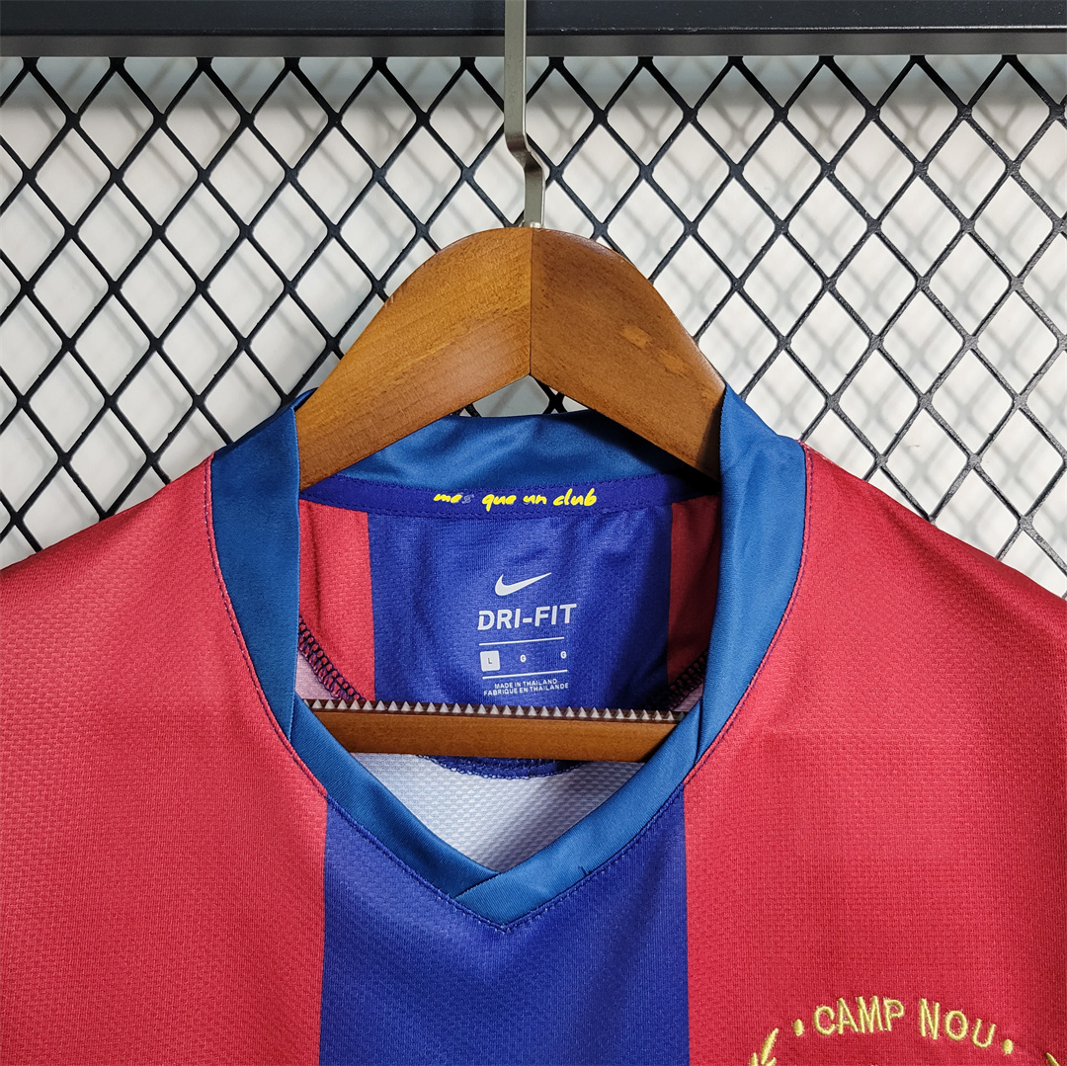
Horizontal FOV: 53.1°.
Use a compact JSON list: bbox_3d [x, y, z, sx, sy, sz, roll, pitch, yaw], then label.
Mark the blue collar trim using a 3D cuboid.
[{"bbox_3d":[-0.009,0.035,0.345,0.193,0.168,0.075,0,-4,5],"label":"blue collar trim"}]

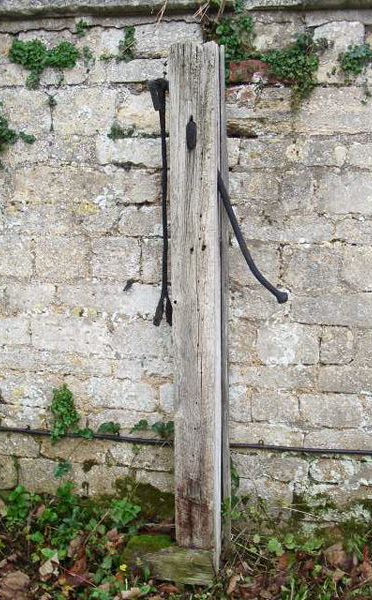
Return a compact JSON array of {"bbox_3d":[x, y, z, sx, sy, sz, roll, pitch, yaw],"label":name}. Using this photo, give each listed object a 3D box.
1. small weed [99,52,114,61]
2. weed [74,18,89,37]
[{"bbox_3d":[-0.286,-0.876,2.558,0.047,0.027,0.030,2,12,8],"label":"small weed"},{"bbox_3d":[-0.373,-0.973,2.538,0.049,0.062,0.045,2,11,9],"label":"weed"}]

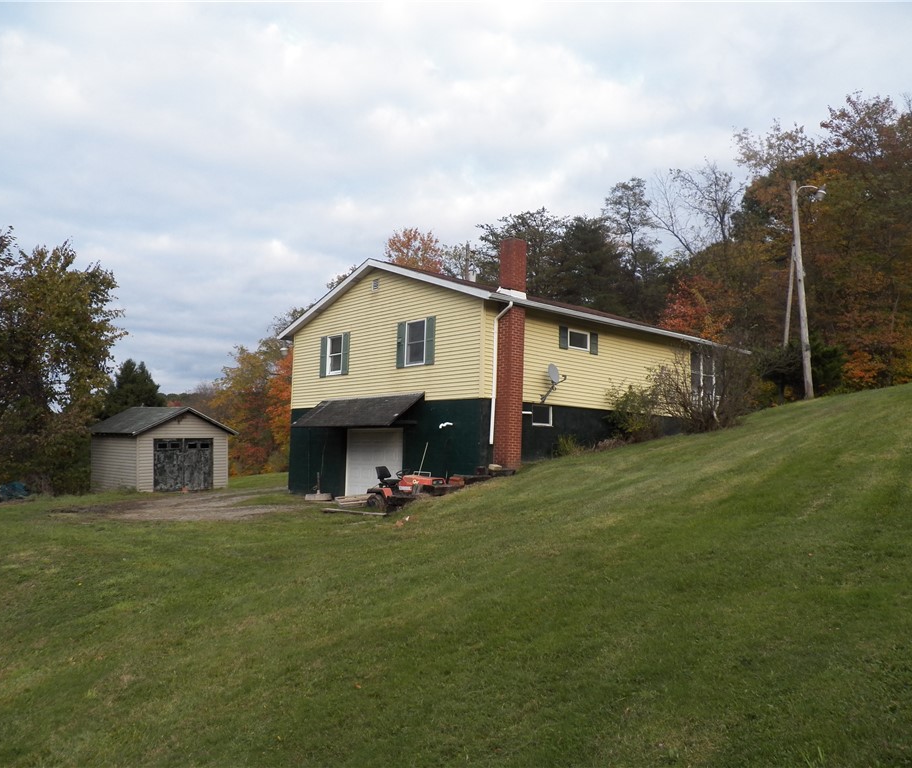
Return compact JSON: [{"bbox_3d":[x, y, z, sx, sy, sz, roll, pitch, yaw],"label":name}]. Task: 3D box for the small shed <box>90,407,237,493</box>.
[{"bbox_3d":[-12.643,2.763,35.335,4.350,3.400,5.600,7,-8,-42],"label":"small shed"}]

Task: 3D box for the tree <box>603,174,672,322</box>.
[{"bbox_3d":[10.660,-4.876,48.733,4.400,14.871,4.400,0,-6,12],"label":"tree"}]

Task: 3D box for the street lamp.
[{"bbox_3d":[12.006,-3.286,28.374,1.200,7.593,0.500,1,-6,6],"label":"street lamp"}]

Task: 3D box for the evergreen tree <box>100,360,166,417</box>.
[{"bbox_3d":[-21.232,2.577,55.426,5.200,8.637,5.000,4,-6,-21],"label":"evergreen tree"}]

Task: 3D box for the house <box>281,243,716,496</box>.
[{"bbox_3d":[1.656,0.285,27.433,11.800,6.900,10.050,7,-8,-42],"label":"house"}]

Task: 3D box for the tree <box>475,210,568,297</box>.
[{"bbox_3d":[4.210,-3.653,50.718,6.000,14.566,6.000,1,-6,5],"label":"tree"}]

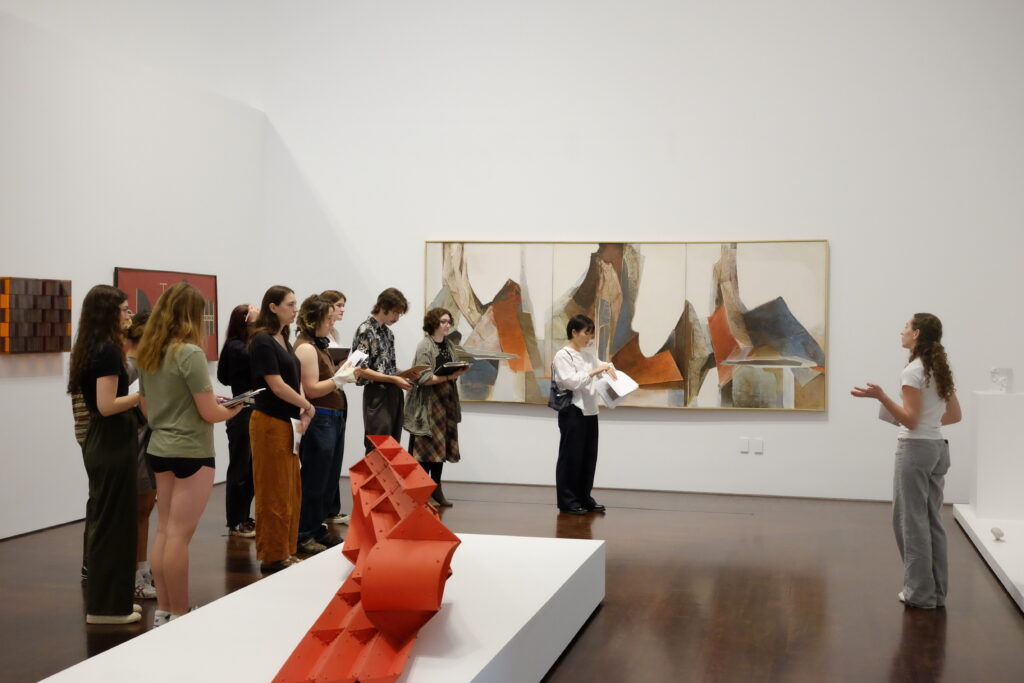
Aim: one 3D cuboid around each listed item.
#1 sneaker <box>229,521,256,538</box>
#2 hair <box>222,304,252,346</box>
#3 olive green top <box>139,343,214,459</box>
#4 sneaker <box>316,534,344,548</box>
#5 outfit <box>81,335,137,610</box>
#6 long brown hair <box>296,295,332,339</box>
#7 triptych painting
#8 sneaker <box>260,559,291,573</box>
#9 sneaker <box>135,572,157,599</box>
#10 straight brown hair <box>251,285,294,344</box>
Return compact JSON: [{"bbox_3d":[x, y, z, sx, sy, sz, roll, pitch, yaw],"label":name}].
[{"bbox_3d":[-1.884,1.317,8.226,0.270,0.110,0.100,1,1,32],"label":"sneaker"},{"bbox_3d":[-1.948,-0.114,8.339,0.220,0.300,0.200,1,1,20],"label":"hair"},{"bbox_3d":[-1.648,0.292,5.767,0.420,0.594,0.290,2,1,44],"label":"olive green top"},{"bbox_3d":[-1.242,1.330,7.918,0.270,0.110,0.100,1,1,22],"label":"sneaker"},{"bbox_3d":[-2.039,0.689,5.933,0.310,1.388,0.400,0,1,-8],"label":"outfit"},{"bbox_3d":[-1.301,-0.166,7.748,0.250,0.292,0.210,0,1,-18],"label":"long brown hair"},{"bbox_3d":[0.973,-0.171,10.755,3.720,1.530,0.060,1,1,14],"label":"triptych painting"},{"bbox_3d":[-1.405,1.350,7.140,0.260,0.095,0.100,0,1,-15],"label":"sneaker"},{"bbox_3d":[-2.019,1.344,6.426,0.260,0.120,0.100,1,1,10],"label":"sneaker"},{"bbox_3d":[-1.487,-0.164,7.225,0.220,0.370,0.200,1,1,20],"label":"straight brown hair"}]

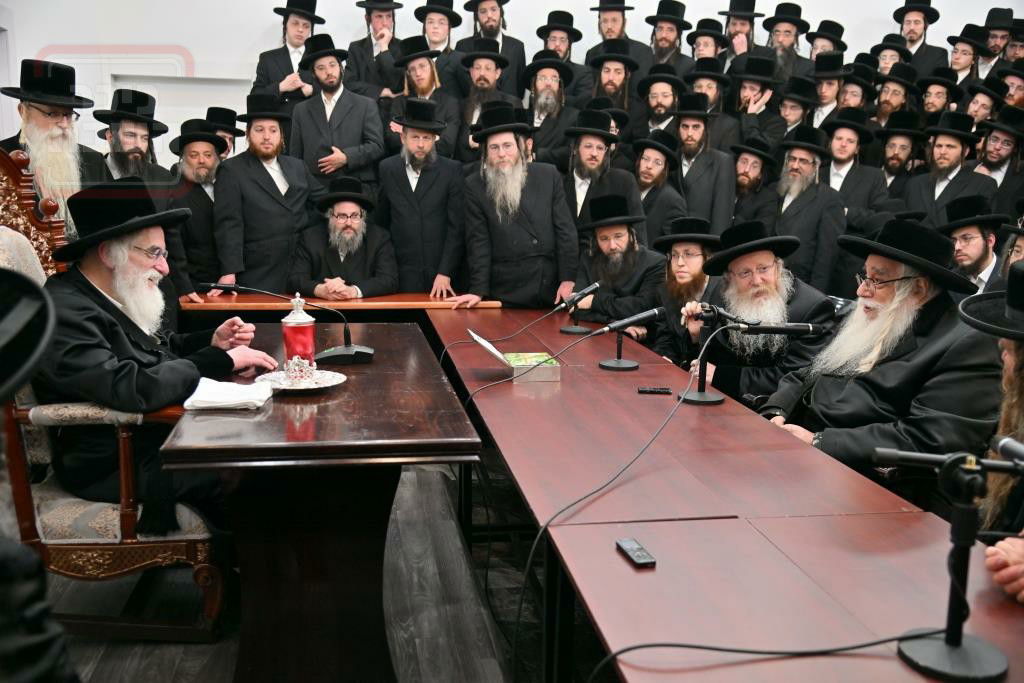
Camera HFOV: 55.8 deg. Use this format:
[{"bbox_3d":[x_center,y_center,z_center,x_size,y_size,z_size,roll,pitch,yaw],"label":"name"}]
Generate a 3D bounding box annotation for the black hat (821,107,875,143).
[{"bbox_3d":[1.943,-1.256,5.600,0.300,0.145,0.330,16,8,30],"label":"black hat"}]

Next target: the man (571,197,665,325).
[{"bbox_3d":[0.533,-0.074,4.895,0.600,1.330,0.750,4,11,23],"label":"man"}]

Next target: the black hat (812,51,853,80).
[{"bbox_3d":[2.305,-1.994,7.000,0.330,0.160,0.360,5,11,28],"label":"black hat"}]

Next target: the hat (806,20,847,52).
[{"bbox_3d":[2.176,-2.100,6.650,0.300,0.135,0.330,20,12,23],"label":"hat"}]

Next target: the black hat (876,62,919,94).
[{"bbox_3d":[2.471,-1.692,6.200,0.300,0.145,0.330,20,8,31],"label":"black hat"}]

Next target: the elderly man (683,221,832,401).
[{"bbox_3d":[0.901,0.209,3.459,0.620,1.270,0.800,7,12,36],"label":"elderly man"}]

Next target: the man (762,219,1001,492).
[{"bbox_3d":[1.054,0.298,2.764,0.720,1.280,0.600,-1,10,-11],"label":"man"}]

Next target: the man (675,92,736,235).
[{"bbox_3d":[1.300,-0.748,6.663,0.550,1.880,0.360,5,11,28],"label":"man"}]

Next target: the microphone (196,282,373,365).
[{"bbox_3d":[-0.736,-0.055,3.130,0.570,0.260,0.140,0,10,-9],"label":"microphone"}]

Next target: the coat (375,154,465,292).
[{"bbox_3d":[-0.547,-0.595,5.841,0.550,1.050,0.330,-1,10,-4],"label":"coat"}]

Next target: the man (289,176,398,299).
[{"bbox_3d":[-0.965,-0.244,5.607,0.660,1.410,0.740,-1,10,-8],"label":"man"}]

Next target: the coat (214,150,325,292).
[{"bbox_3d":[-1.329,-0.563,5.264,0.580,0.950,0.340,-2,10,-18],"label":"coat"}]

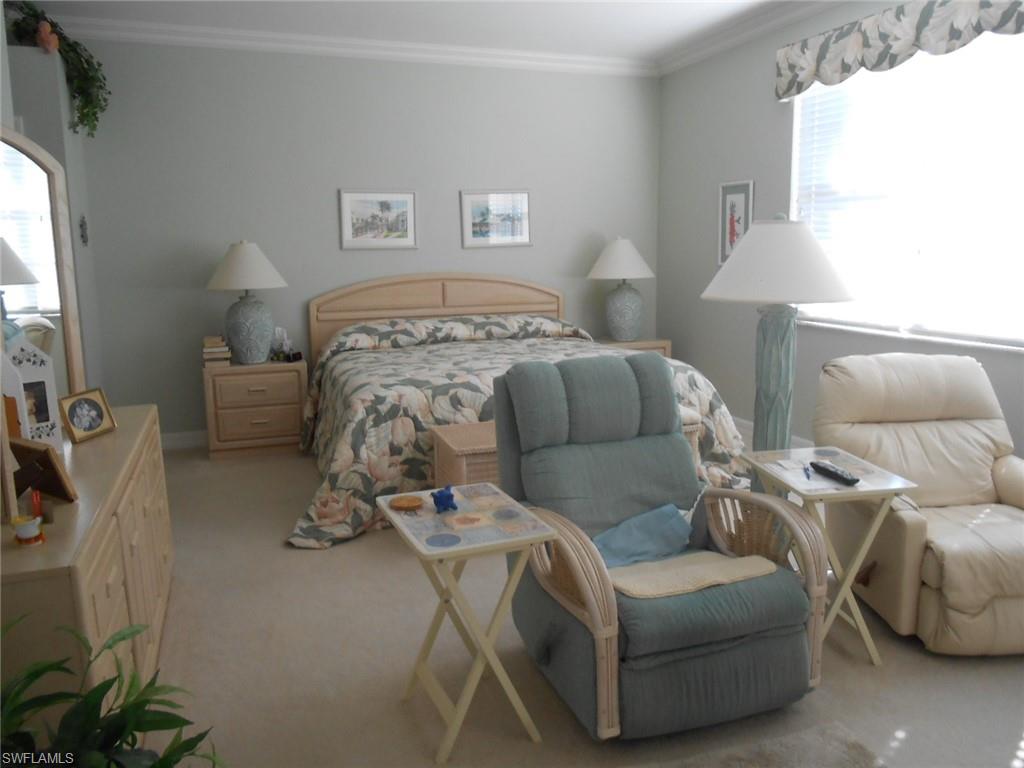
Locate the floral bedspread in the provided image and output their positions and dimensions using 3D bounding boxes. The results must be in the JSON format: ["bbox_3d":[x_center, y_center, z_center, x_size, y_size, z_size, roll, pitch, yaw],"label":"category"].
[{"bbox_3d":[-0.152,0.087,5.047,2.620,0.890,2.300,-4,10,-19],"label":"floral bedspread"}]

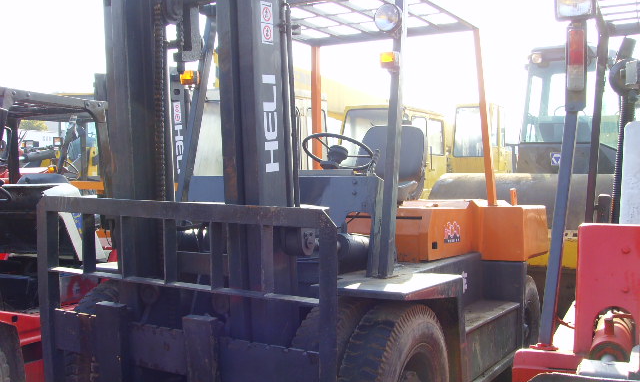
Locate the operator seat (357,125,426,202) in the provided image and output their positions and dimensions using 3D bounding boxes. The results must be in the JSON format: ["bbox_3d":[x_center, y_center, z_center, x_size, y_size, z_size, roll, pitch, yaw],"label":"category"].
[{"bbox_3d":[0.413,-0.174,4.920,0.490,0.540,0.540,1,1,30],"label":"operator seat"}]

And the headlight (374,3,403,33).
[{"bbox_3d":[0.357,-0.886,3.706,0.145,0.145,0.090,1,1,30],"label":"headlight"}]

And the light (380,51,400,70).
[{"bbox_3d":[0.364,-0.677,3.740,0.080,0.088,0.080,1,1,30],"label":"light"}]

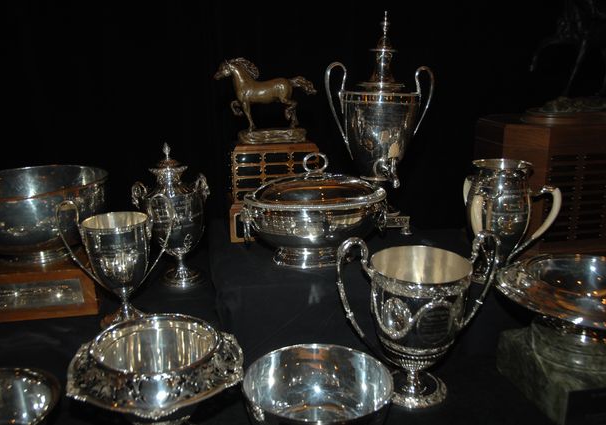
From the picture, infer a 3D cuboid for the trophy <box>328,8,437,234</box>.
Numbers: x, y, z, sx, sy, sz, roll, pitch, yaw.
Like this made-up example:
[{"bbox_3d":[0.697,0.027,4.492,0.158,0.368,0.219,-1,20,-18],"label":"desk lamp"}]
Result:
[{"bbox_3d":[0.199,-0.231,1.594,0.301,0.594,0.228,-7,18,-24],"label":"trophy"}]

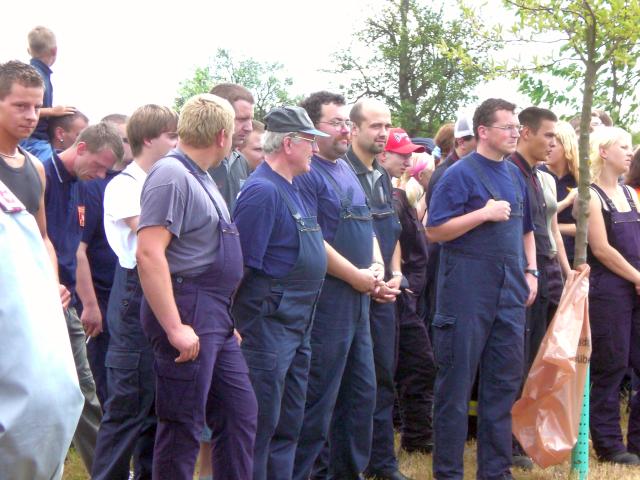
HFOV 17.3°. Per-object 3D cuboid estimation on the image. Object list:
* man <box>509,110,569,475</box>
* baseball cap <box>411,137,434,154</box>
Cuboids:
[{"bbox_3d":[1.044,0.234,10.400,0.370,1.790,0.520,1,2,30],"label":"man"},{"bbox_3d":[0.585,-0.544,12.400,0.250,0.130,0.180,1,2,18],"label":"baseball cap"}]

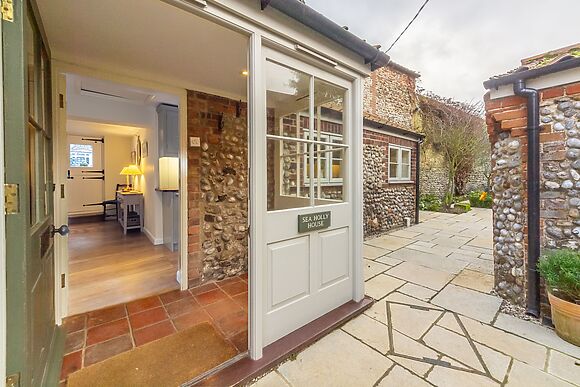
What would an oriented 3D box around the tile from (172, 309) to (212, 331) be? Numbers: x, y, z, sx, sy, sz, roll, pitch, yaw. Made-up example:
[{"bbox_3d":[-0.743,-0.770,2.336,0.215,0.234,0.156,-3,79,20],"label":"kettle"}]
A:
[{"bbox_3d":[-0.744,0.975,1.715,0.230,0.020,0.230,-2,2,-39],"label":"tile"}]

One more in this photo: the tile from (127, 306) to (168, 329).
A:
[{"bbox_3d":[-1.083,0.974,1.742,0.230,0.020,0.230,-2,2,-39],"label":"tile"}]

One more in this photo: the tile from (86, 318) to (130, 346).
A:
[{"bbox_3d":[-1.276,0.981,1.590,0.230,0.020,0.230,-2,2,-39],"label":"tile"}]

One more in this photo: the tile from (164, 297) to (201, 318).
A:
[{"bbox_3d":[-0.892,0.967,1.901,0.230,0.020,0.230,-2,2,-39],"label":"tile"}]

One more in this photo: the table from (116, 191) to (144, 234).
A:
[{"bbox_3d":[-3.410,0.335,4.830,0.370,0.775,1.450,-2,2,-39],"label":"table"}]

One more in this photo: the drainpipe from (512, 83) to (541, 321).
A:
[{"bbox_3d":[1.950,0.055,1.860,0.110,1.920,0.140,-1,1,-42],"label":"drainpipe"}]

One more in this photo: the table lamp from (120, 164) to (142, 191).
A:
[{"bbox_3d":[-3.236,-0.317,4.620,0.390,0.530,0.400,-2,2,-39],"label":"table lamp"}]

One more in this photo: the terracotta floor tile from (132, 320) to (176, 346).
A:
[{"bbox_3d":[-0.939,0.982,1.571,0.230,0.020,0.230,-2,2,-39],"label":"terracotta floor tile"}]

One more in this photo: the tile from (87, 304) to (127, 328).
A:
[{"bbox_3d":[-1.429,0.973,1.765,0.230,0.020,0.230,-2,2,-39],"label":"tile"}]

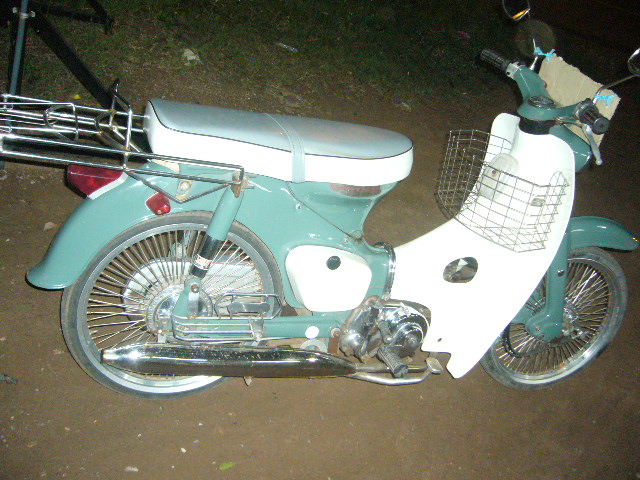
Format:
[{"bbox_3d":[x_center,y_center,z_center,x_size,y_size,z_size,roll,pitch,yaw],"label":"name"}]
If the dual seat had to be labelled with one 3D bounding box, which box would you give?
[{"bbox_3d":[-0.072,-0.217,1.472,0.650,0.110,0.250,5,22,-24],"label":"dual seat"}]

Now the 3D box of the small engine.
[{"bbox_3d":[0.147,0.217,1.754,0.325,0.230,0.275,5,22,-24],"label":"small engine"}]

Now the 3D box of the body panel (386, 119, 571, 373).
[{"bbox_3d":[0.330,-0.026,1.728,0.430,0.655,0.480,5,22,-24],"label":"body panel"}]

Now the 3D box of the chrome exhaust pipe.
[{"bbox_3d":[-0.177,0.279,1.470,0.609,0.084,0.086,8,21,-25],"label":"chrome exhaust pipe"}]

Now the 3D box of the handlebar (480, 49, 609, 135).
[{"bbox_3d":[0.575,-0.363,1.660,0.140,0.125,0.660,8,21,-15],"label":"handlebar"}]

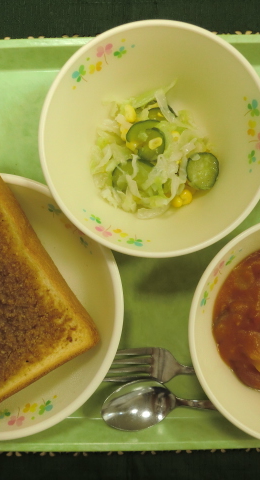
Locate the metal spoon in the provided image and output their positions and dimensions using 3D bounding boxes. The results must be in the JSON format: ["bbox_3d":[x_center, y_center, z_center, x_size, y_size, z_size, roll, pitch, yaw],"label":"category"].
[{"bbox_3d":[0.065,0.116,0.325,0.168,0.020,0.035,2,91,1],"label":"metal spoon"}]

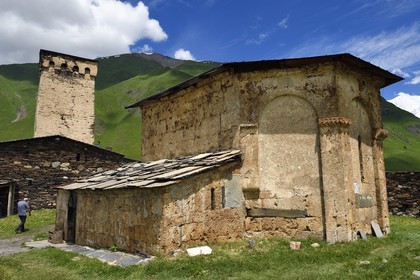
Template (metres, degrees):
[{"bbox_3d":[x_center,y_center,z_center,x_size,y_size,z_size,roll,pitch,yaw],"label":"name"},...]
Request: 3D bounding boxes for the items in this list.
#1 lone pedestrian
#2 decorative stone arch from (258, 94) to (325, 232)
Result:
[{"bbox_3d":[-9.212,3.709,16.047,0.600,1.700,0.500,7,-10,-42],"label":"lone pedestrian"},{"bbox_3d":[3.029,0.769,12.686,2.415,5.089,0.350,-4,-8,23],"label":"decorative stone arch"}]

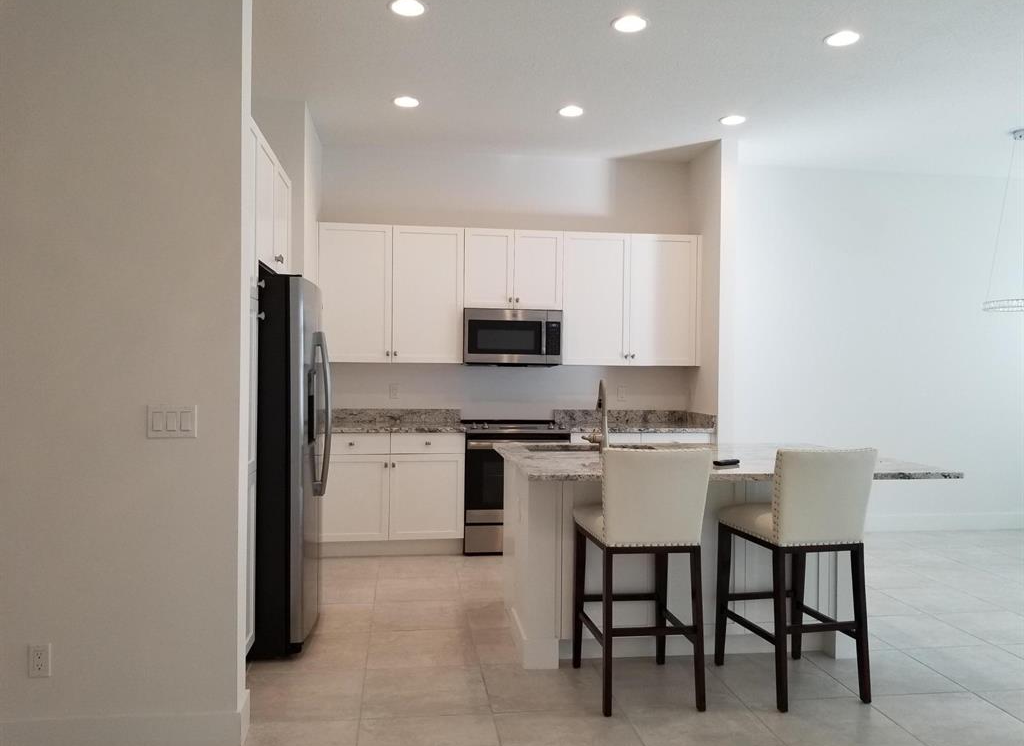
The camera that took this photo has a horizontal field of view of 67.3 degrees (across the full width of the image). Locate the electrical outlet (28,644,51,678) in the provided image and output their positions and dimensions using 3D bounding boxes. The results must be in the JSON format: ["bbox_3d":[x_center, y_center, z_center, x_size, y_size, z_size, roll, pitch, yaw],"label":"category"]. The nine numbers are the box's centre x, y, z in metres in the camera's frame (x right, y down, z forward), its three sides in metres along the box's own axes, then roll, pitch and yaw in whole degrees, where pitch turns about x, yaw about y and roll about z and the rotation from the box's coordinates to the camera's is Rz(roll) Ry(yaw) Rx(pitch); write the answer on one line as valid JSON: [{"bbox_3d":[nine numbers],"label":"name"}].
[{"bbox_3d":[-1.590,0.970,2.585,0.070,0.114,0.008,1,0,-8],"label":"electrical outlet"}]

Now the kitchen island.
[{"bbox_3d":[0.913,0.876,3.864,1.910,0.914,1.310,1,0,-8],"label":"kitchen island"}]

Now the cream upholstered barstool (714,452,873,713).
[{"bbox_3d":[1.201,0.809,3.328,0.430,1.060,0.570,1,0,-14],"label":"cream upholstered barstool"}]

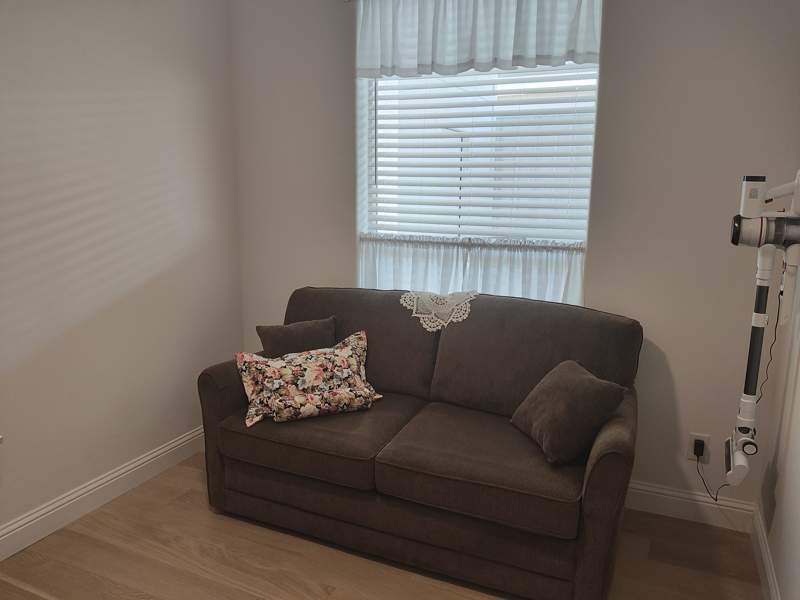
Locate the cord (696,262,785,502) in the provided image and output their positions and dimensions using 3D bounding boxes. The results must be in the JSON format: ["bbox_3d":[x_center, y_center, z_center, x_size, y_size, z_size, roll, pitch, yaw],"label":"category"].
[{"bbox_3d":[1.153,0.326,1.994,0.165,0.950,0.260,6,12,25],"label":"cord"}]

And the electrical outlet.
[{"bbox_3d":[1.145,0.568,2.206,0.073,0.118,0.010,6,12,25],"label":"electrical outlet"}]

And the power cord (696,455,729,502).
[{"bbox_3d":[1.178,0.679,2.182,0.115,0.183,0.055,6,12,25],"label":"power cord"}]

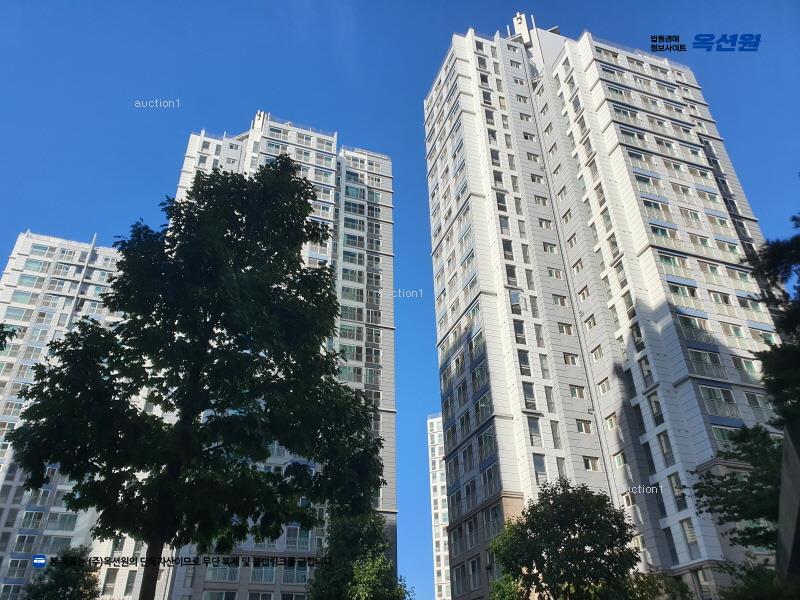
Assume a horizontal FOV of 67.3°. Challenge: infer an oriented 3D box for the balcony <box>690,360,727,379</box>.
[{"bbox_3d":[21.590,4.840,41.957,2.850,1.030,0.350,10,-34,-16],"label":"balcony"}]

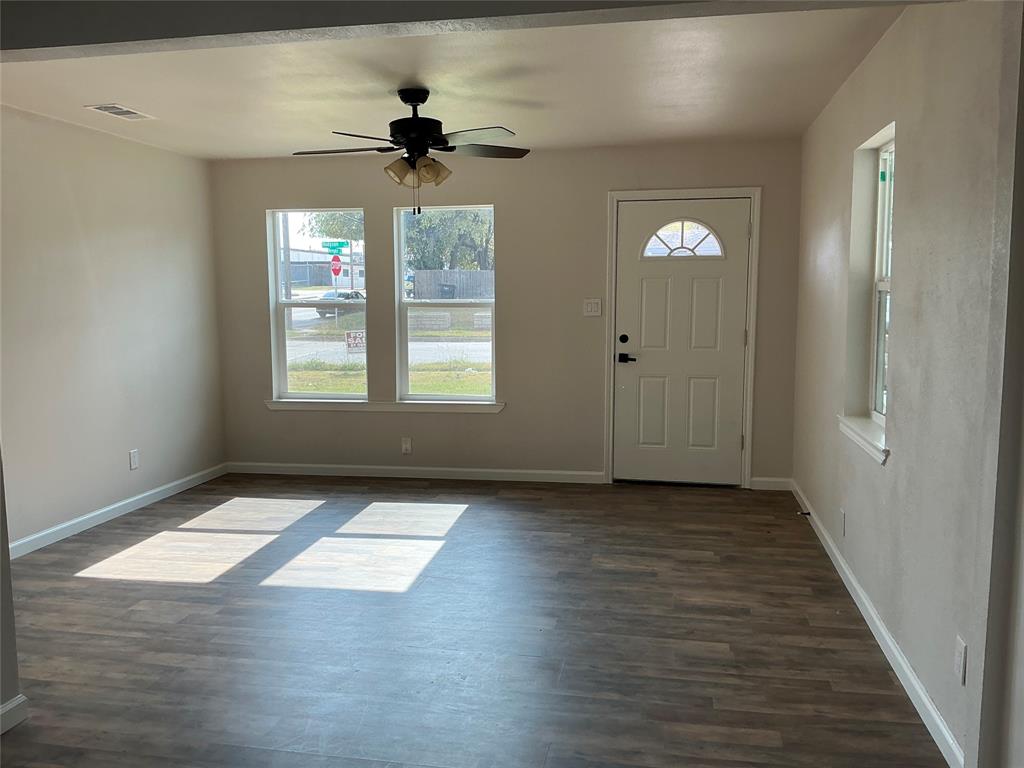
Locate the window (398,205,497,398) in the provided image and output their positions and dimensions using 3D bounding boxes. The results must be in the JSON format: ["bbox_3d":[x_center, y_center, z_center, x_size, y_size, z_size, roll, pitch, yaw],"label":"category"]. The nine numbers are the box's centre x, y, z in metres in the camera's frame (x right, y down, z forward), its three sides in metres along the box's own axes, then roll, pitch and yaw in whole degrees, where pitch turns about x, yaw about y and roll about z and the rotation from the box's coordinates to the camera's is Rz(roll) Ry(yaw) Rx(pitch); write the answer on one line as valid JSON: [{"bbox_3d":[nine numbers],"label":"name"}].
[{"bbox_3d":[-0.487,-0.588,6.242,0.767,1.462,0.109,1,7,11],"label":"window"}]

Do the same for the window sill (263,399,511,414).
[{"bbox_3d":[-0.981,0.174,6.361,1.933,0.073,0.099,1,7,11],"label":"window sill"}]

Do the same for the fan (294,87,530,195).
[{"bbox_3d":[-0.489,-1.238,4.226,1.309,0.516,1.309,1,7,11],"label":"fan"}]

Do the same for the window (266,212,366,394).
[{"bbox_3d":[-1.477,-0.598,6.435,0.786,1.462,0.109,1,7,11],"label":"window"}]

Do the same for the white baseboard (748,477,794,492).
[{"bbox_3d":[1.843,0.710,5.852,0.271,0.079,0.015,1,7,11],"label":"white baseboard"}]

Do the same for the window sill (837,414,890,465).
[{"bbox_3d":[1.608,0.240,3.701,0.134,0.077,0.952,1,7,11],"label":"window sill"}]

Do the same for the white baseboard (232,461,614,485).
[{"bbox_3d":[-0.804,0.682,6.367,3.054,0.079,0.015,1,7,11],"label":"white baseboard"}]

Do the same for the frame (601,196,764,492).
[{"bbox_3d":[1.199,-0.307,5.904,1.034,2.103,0.124,1,7,11],"label":"frame"}]

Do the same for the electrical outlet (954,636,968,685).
[{"bbox_3d":[1.307,0.804,2.416,0.009,0.117,0.072,1,7,11],"label":"electrical outlet"}]

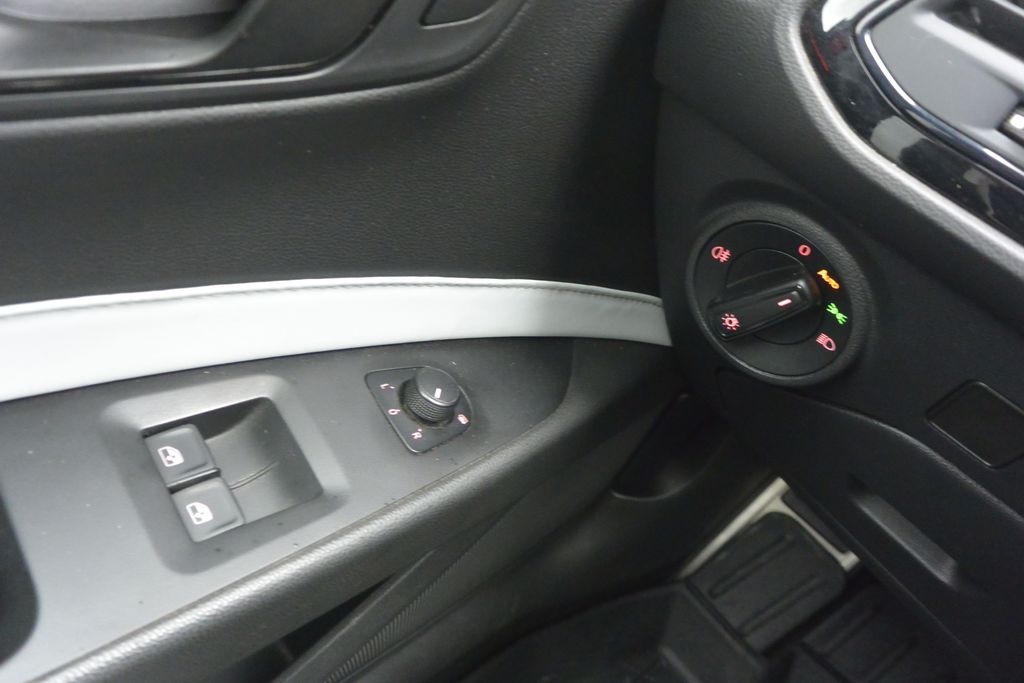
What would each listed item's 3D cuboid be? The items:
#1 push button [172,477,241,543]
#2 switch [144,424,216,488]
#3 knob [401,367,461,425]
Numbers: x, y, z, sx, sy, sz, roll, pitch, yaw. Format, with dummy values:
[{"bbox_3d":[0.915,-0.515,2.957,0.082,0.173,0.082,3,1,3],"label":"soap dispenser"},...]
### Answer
[{"bbox_3d":[-0.108,0.061,0.271,0.019,0.008,0.021,-15,59,-49],"label":"push button"},{"bbox_3d":[-0.121,0.043,0.280,0.019,0.008,0.021,-15,59,-49],"label":"switch"},{"bbox_3d":[-0.037,0.025,0.361,0.024,0.013,0.024,23,36,-19],"label":"knob"}]

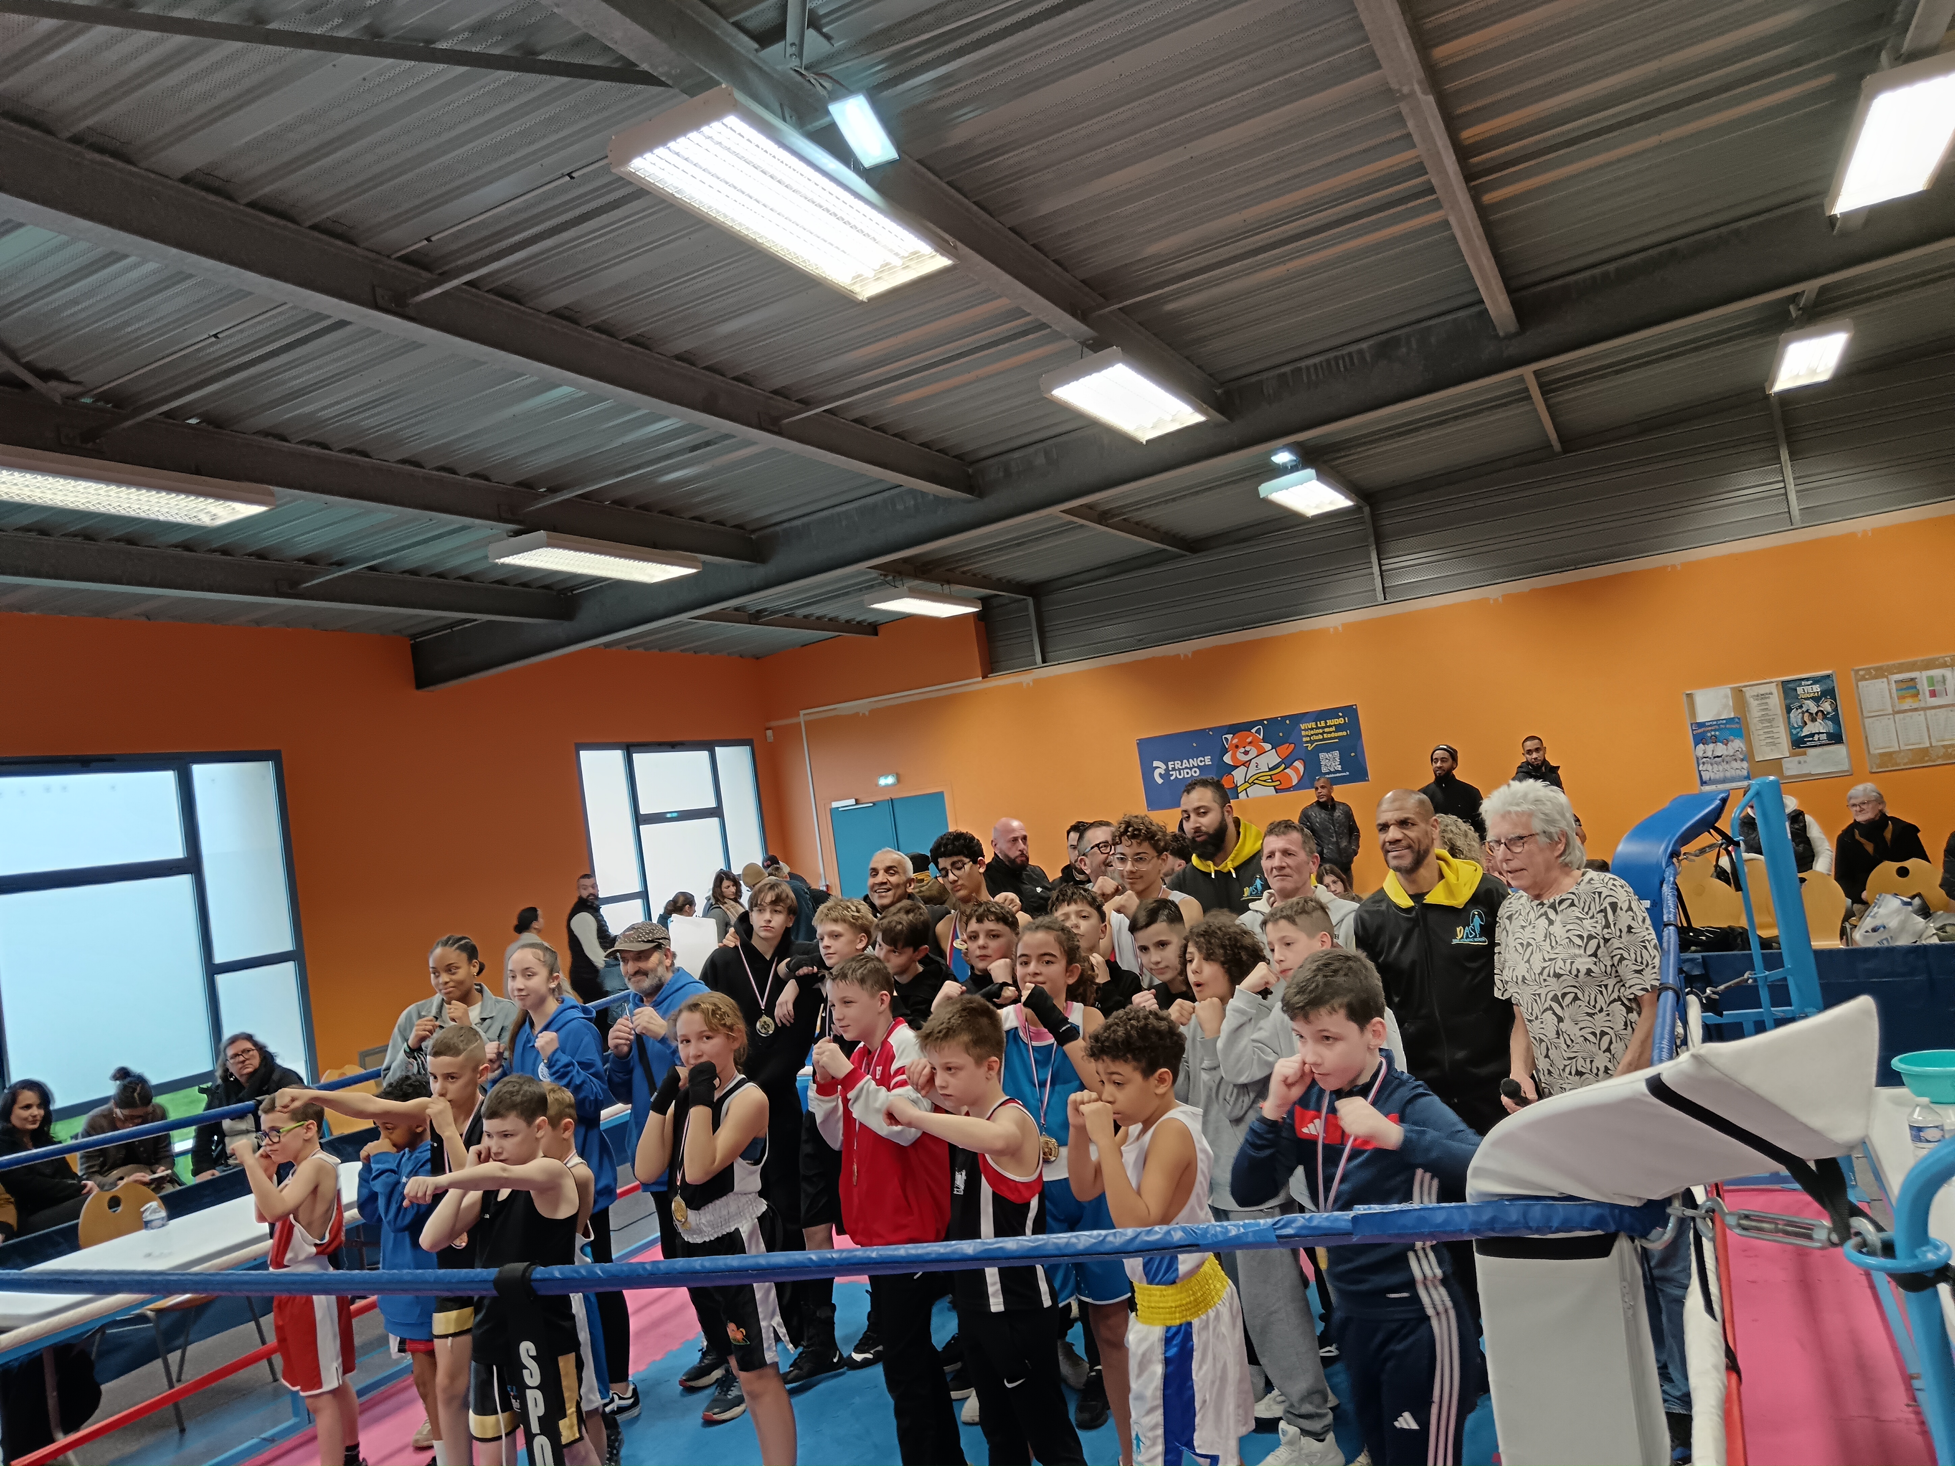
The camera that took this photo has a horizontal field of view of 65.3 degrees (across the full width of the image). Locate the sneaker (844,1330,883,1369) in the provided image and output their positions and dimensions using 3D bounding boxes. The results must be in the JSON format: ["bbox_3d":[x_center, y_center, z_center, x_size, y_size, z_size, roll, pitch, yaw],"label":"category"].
[{"bbox_3d":[-0.323,2.058,5.188,0.280,0.125,0.100,-6,-4,-27],"label":"sneaker"}]

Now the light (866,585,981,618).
[{"bbox_3d":[-0.489,-1.258,14.751,0.440,0.105,1.570,-12,-4,25],"label":"light"}]

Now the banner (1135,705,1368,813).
[{"bbox_3d":[2.722,0.267,15.280,2.280,0.750,0.015,-9,-3,25],"label":"banner"}]

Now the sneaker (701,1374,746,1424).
[{"bbox_3d":[-0.784,2.112,4.936,0.100,0.115,0.275,-10,-4,39],"label":"sneaker"}]

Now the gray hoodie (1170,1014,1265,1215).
[{"bbox_3d":[0.704,1.025,4.170,0.320,0.540,0.390,-5,-4,-44],"label":"gray hoodie"}]

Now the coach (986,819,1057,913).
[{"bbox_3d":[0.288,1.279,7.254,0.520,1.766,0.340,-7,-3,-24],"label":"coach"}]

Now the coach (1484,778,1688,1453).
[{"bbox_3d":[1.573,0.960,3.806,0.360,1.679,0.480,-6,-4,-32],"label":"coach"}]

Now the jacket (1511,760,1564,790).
[{"bbox_3d":[4.008,0.568,10.800,0.550,0.740,0.340,-9,-4,25],"label":"jacket"}]

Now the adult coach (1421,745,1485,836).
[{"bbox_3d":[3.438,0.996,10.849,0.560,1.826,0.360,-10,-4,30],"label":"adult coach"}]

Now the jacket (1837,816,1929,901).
[{"bbox_3d":[4.985,0.745,8.400,0.540,0.640,0.420,-10,-4,37],"label":"jacket"}]

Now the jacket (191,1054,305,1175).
[{"bbox_3d":[-3.477,1.853,7.300,0.540,0.600,0.420,-7,-3,-22],"label":"jacket"}]

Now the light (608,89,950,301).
[{"bbox_3d":[-0.594,-1.830,5.304,0.440,0.107,1.570,-12,-4,25],"label":"light"}]

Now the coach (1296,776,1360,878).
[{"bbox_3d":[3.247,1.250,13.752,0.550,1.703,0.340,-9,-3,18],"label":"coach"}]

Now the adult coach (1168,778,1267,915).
[{"bbox_3d":[0.908,1.047,5.003,0.550,1.816,0.360,-9,-3,16],"label":"adult coach"}]

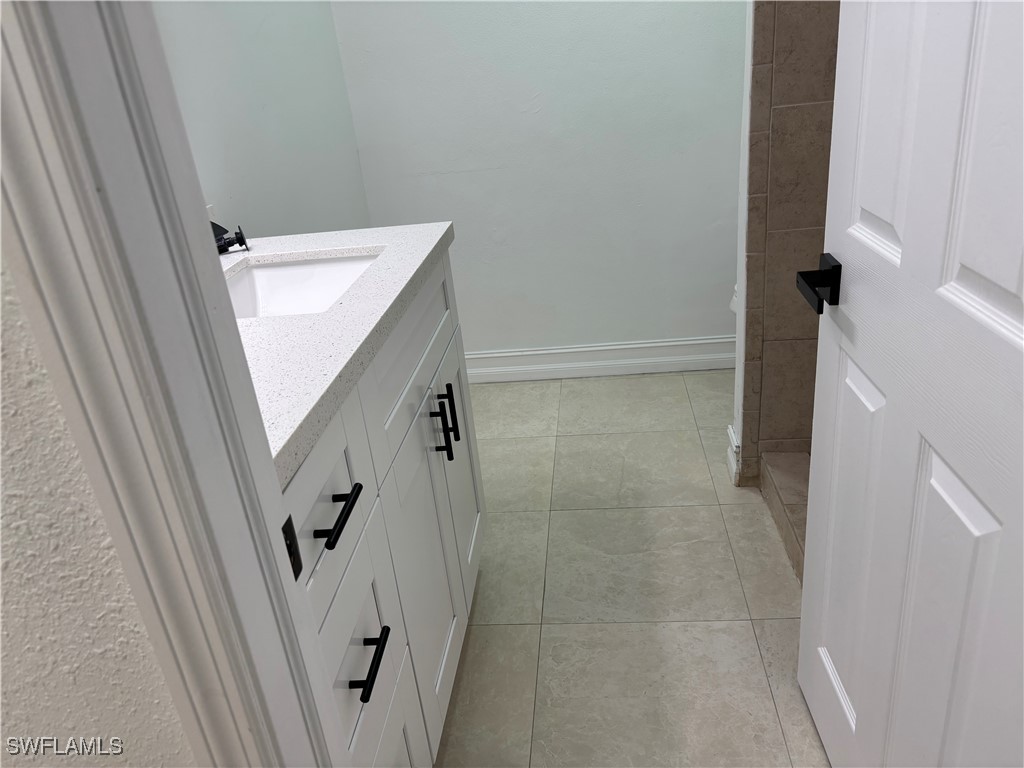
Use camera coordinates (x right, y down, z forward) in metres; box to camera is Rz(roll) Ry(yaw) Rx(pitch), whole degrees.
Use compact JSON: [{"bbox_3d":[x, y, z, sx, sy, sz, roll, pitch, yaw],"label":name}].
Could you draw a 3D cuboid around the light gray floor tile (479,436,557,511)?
[{"bbox_3d":[-0.107,0.307,2.595,0.499,0.010,0.492,-3,24,7],"label":"light gray floor tile"}]

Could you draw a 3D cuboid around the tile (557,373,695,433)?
[{"bbox_3d":[0.435,0.079,2.980,0.499,0.010,0.497,-3,24,7],"label":"tile"}]

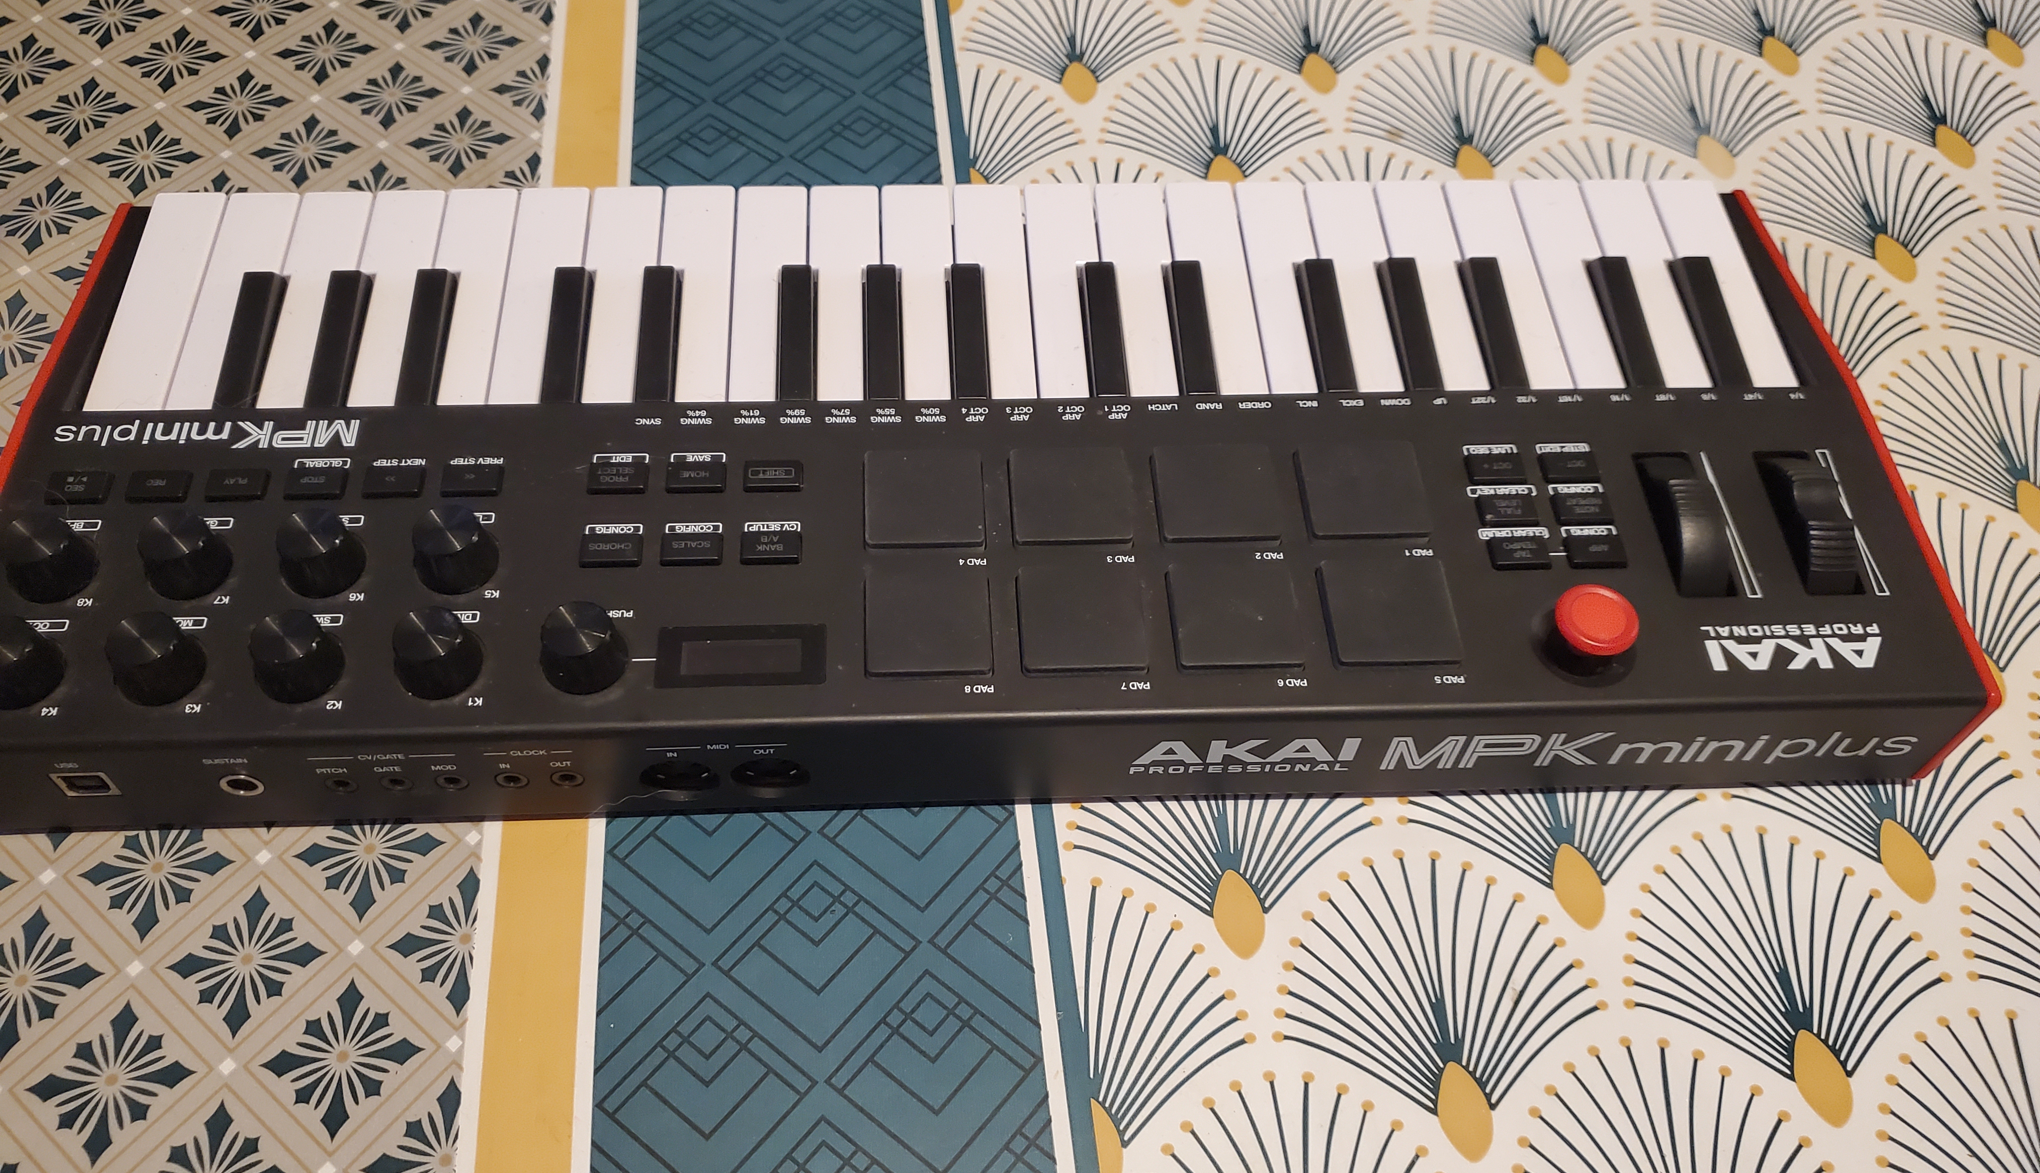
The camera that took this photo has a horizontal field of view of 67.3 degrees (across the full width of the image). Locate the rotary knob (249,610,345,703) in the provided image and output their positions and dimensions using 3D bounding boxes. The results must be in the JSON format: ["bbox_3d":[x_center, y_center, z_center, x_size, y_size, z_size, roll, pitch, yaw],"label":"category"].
[{"bbox_3d":[-0.159,0.014,0.335,0.018,0.013,0.018,-1,57,-3],"label":"rotary knob"}]

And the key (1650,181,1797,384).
[{"bbox_3d":[0.194,-0.083,0.429,0.019,0.010,0.075,-1,59,-3],"label":"key"}]

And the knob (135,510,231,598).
[{"bbox_3d":[-0.191,-0.008,0.349,0.018,0.013,0.018,-1,57,-3],"label":"knob"}]

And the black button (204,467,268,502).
[{"bbox_3d":[-0.187,-0.024,0.367,0.014,0.003,0.009,-1,57,-3],"label":"black button"}]

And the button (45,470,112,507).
[{"bbox_3d":[-0.223,-0.024,0.363,0.014,0.003,0.009,-1,56,-3],"label":"button"}]

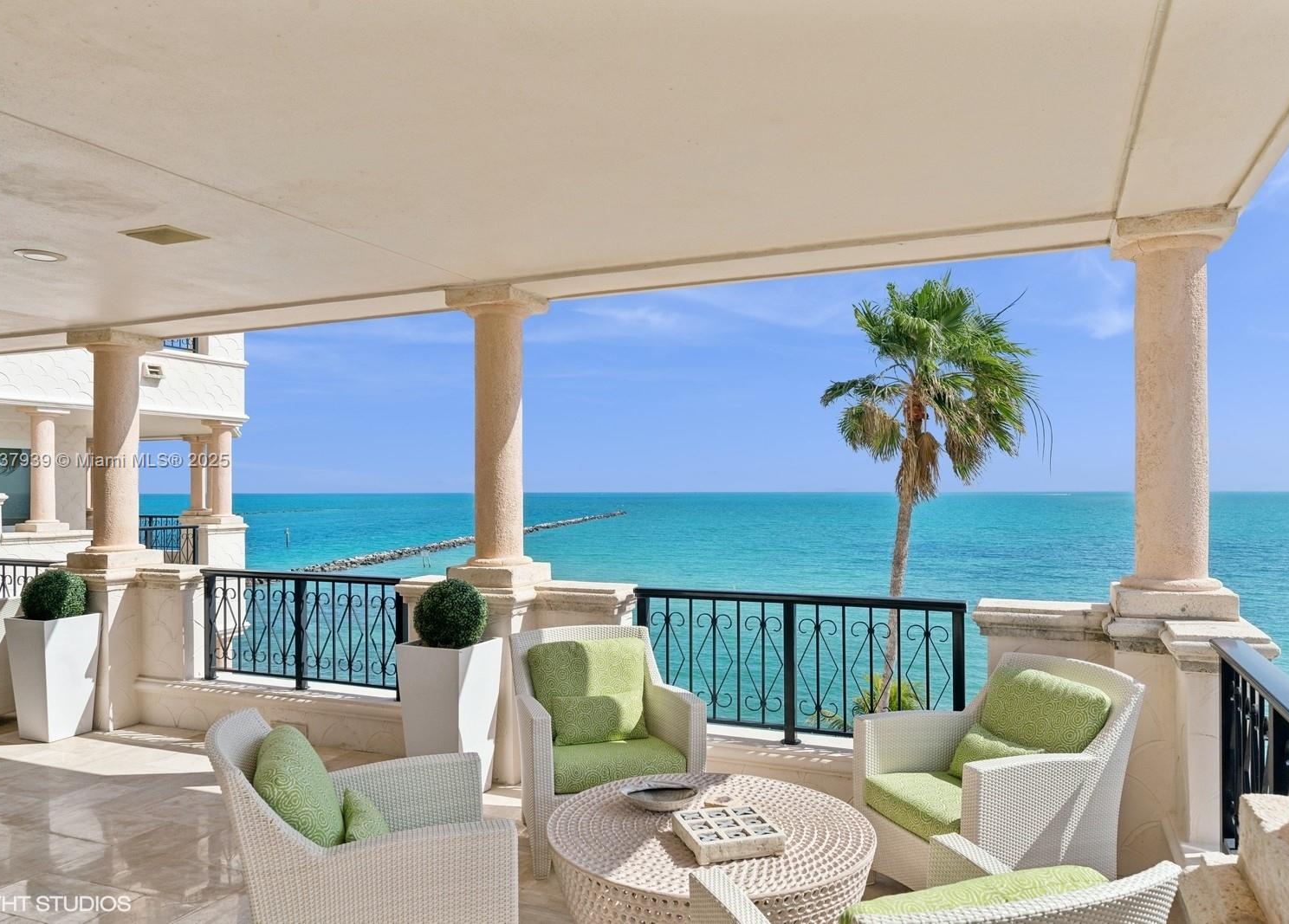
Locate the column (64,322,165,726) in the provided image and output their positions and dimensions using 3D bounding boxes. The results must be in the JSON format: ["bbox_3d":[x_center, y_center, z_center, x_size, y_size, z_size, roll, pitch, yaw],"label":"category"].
[{"bbox_3d":[-3.721,0.441,6.502,0.442,2.702,0.442,0,-1,23],"label":"column"}]

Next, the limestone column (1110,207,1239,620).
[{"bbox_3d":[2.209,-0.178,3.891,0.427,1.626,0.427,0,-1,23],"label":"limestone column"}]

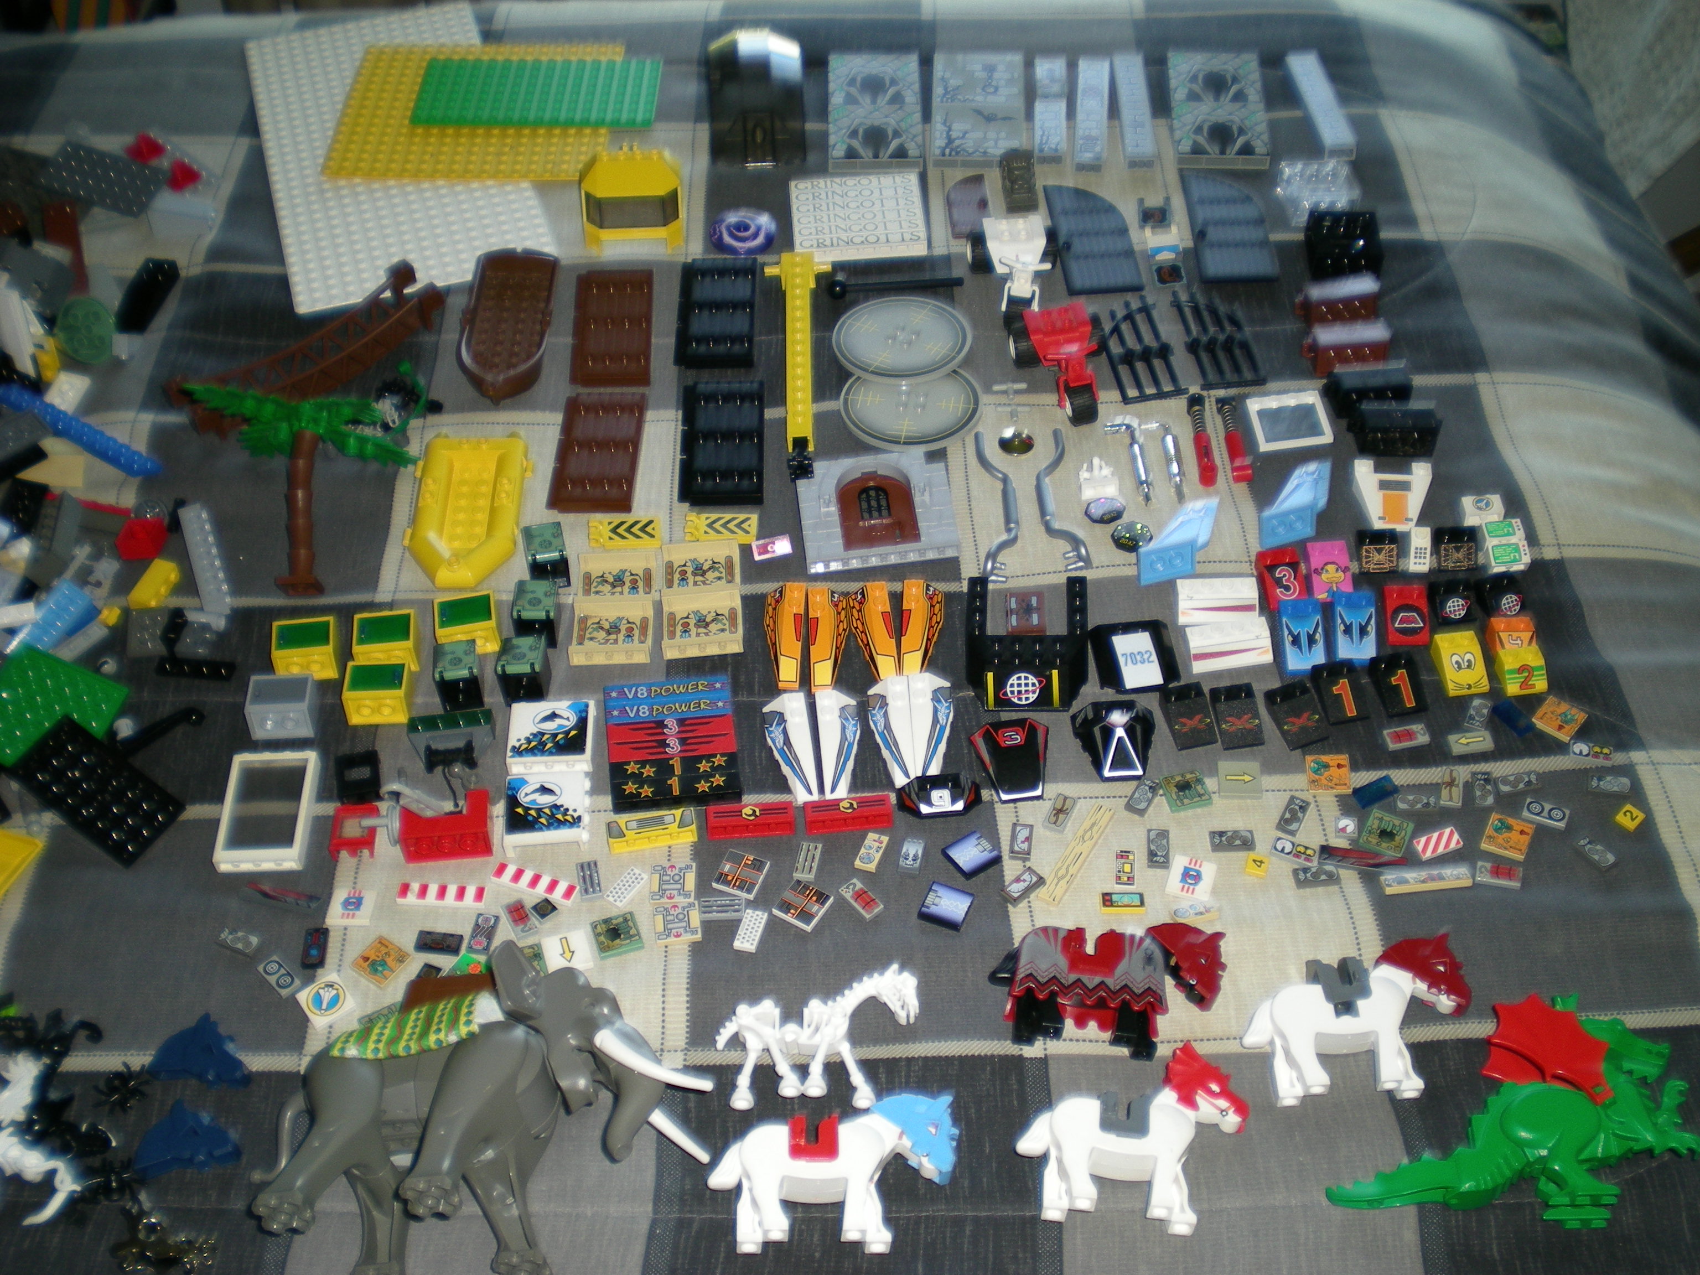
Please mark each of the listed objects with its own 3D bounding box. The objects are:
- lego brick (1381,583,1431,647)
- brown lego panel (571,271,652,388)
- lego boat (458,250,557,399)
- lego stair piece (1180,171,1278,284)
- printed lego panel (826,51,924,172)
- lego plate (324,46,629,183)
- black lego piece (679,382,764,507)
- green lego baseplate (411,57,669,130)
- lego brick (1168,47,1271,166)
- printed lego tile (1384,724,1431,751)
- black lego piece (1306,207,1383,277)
[{"bbox_3d":[0.225,-0.009,0.752,0.016,0.011,0.024,1,48,3],"label":"lego brick"},{"bbox_3d":[-0.112,-0.147,0.884,0.037,0.005,0.073,-2,53,-1],"label":"brown lego panel"},{"bbox_3d":[-0.160,-0.144,0.873,0.042,0.021,0.102,0,49,0],"label":"lego boat"},{"bbox_3d":[0.186,-0.201,0.914,0.036,0.006,0.080,-2,49,1],"label":"lego stair piece"},{"bbox_3d":[0.013,-0.278,0.987,0.048,0.008,0.098,0,49,0],"label":"printed lego panel"},{"bbox_3d":[-0.200,-0.283,1.003,0.144,0.004,0.127,0,49,0],"label":"lego plate"},{"bbox_3d":[-0.057,-0.087,0.832,0.037,0.006,0.075,-1,49,-1],"label":"black lego piece"},{"bbox_3d":[-0.168,-0.294,1.007,0.128,0.005,0.064,1,45,0],"label":"green lego baseplate"},{"bbox_3d":[0.196,-0.282,0.997,0.048,0.008,0.097,2,49,3],"label":"lego brick"},{"bbox_3d":[0.217,0.039,0.726,0.016,0.003,0.008,-8,50,-7],"label":"printed lego tile"},{"bbox_3d":[0.236,-0.187,0.890,0.033,0.021,0.029,2,49,4],"label":"black lego piece"}]

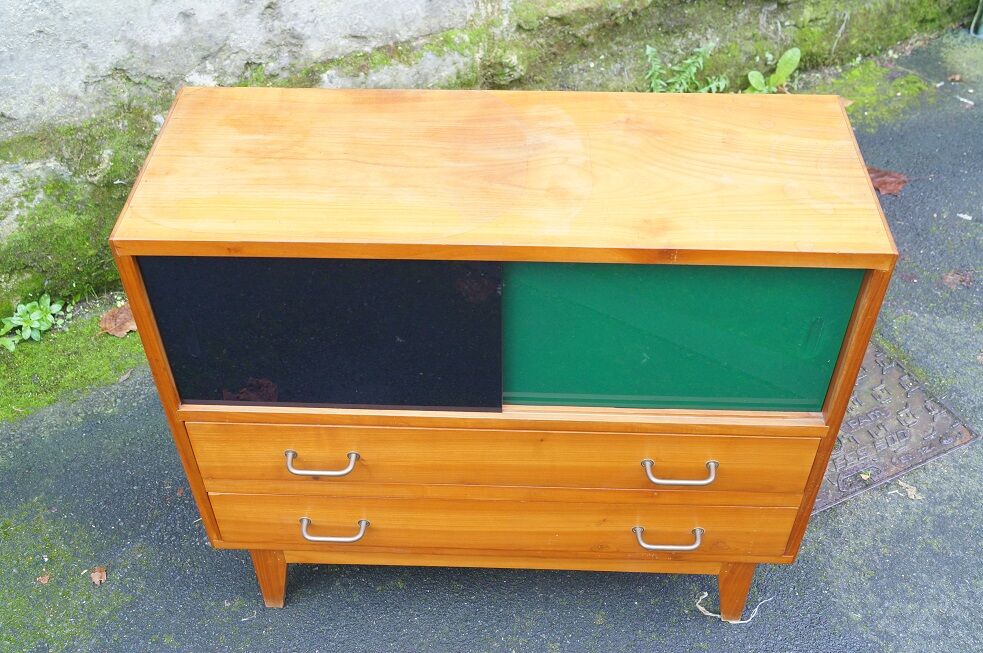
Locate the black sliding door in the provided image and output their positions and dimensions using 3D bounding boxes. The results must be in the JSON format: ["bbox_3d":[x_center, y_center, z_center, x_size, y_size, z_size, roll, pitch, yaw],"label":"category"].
[{"bbox_3d":[-0.218,0.011,1.453,0.466,0.297,0.010,1,44,2],"label":"black sliding door"}]

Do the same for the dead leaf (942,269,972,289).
[{"bbox_3d":[1.135,-0.117,2.584,0.074,0.014,0.073,1,44,2],"label":"dead leaf"}]

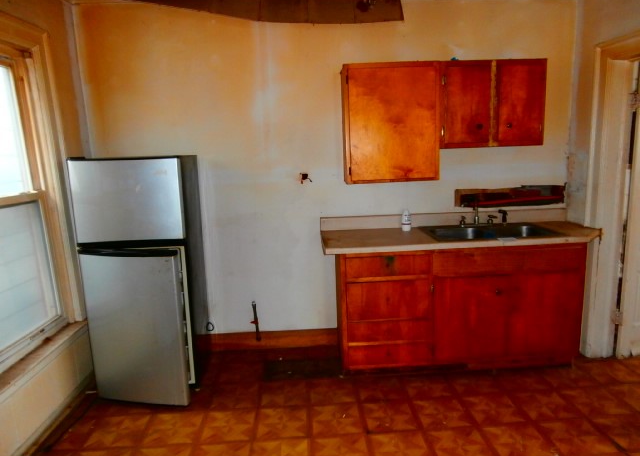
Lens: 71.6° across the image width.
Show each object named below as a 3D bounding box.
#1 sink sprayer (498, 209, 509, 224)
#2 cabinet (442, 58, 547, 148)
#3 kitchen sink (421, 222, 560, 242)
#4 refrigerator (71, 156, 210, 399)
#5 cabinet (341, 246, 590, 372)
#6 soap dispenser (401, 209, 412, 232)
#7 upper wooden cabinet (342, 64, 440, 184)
[{"bbox_3d":[1.368,-0.082,3.312,0.070,0.120,0.040,-7,10,-27],"label":"sink sprayer"},{"bbox_3d":[1.171,-0.857,3.130,0.720,0.567,0.275,-2,10,-2],"label":"cabinet"},{"bbox_3d":[1.177,0.102,3.128,0.840,0.170,0.540,-2,10,-2],"label":"kitchen sink"},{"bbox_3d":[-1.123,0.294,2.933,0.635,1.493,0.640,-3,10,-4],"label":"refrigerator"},{"bbox_3d":[0.921,0.500,3.167,1.571,0.855,0.610,-2,10,-2],"label":"cabinet"},{"bbox_3d":[0.632,-0.057,3.231,0.065,0.166,0.060,-2,10,-2],"label":"soap dispenser"},{"bbox_3d":[0.493,-0.723,3.118,0.638,0.780,0.275,-2,10,-2],"label":"upper wooden cabinet"}]

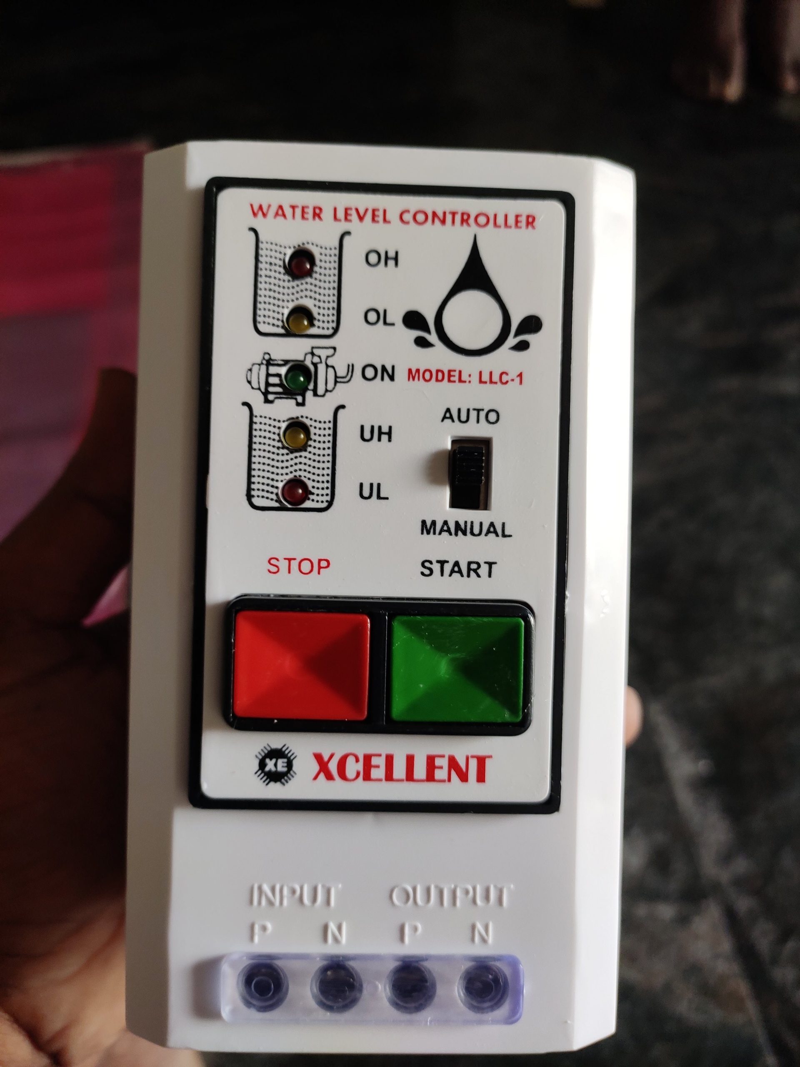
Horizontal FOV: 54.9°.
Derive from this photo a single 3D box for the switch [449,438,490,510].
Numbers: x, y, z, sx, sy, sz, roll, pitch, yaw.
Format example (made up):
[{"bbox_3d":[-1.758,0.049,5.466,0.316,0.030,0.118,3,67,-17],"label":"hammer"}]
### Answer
[{"bbox_3d":[0.014,-0.012,0.155,0.008,0.007,0.014,2,90,-3],"label":"switch"}]

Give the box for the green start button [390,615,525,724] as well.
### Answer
[{"bbox_3d":[0.011,0.027,0.154,0.026,0.005,0.021,2,90,-3],"label":"green start button"}]

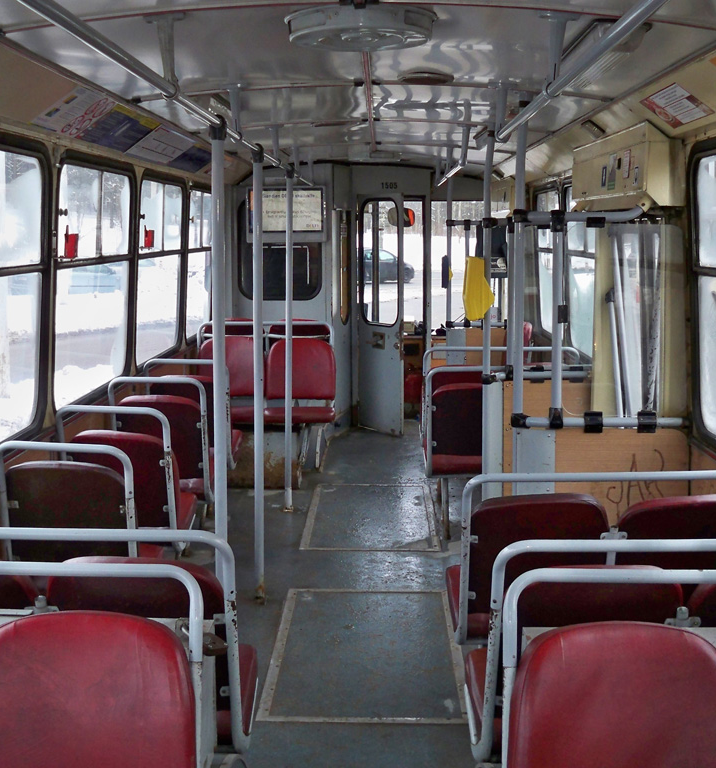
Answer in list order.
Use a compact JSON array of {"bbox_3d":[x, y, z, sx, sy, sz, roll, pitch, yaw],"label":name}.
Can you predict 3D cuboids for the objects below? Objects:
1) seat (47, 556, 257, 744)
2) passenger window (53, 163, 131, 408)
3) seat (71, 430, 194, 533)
[{"bbox_3d":[-0.491,0.597,2.567,0.425,0.480,0.470,0,9,1],"label":"seat"},{"bbox_3d":[-1.122,-0.464,4.553,0.060,0.940,1.180,3,8,1],"label":"passenger window"},{"bbox_3d":[-0.885,0.359,4.149,0.420,0.475,0.470,0,9,1],"label":"seat"}]

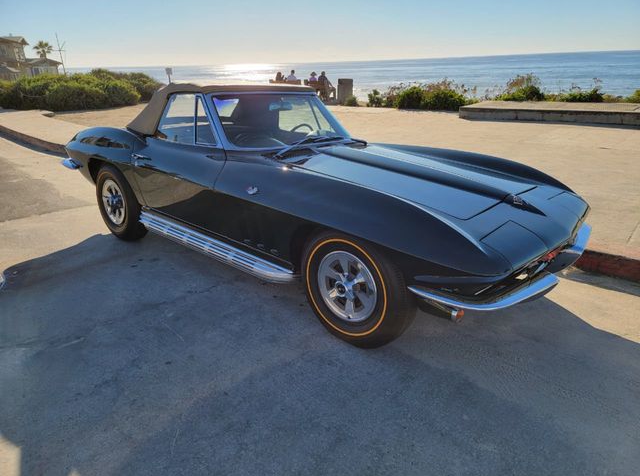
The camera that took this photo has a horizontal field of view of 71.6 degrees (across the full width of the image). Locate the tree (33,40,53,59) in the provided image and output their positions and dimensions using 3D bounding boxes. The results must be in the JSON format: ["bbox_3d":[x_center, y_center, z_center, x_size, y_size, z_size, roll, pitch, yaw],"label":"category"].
[{"bbox_3d":[-49.975,-32.238,80.695,3.100,6.600,3.100,-14,24,-27],"label":"tree"}]

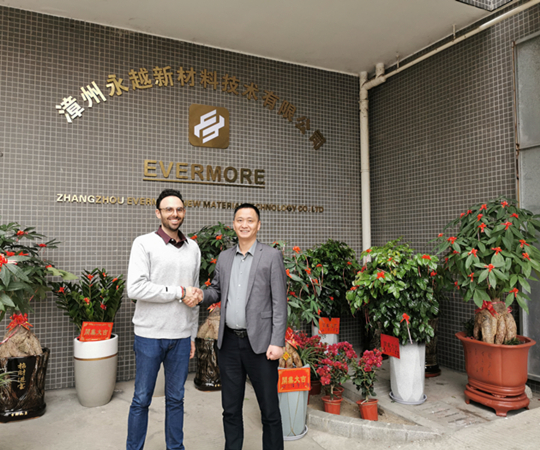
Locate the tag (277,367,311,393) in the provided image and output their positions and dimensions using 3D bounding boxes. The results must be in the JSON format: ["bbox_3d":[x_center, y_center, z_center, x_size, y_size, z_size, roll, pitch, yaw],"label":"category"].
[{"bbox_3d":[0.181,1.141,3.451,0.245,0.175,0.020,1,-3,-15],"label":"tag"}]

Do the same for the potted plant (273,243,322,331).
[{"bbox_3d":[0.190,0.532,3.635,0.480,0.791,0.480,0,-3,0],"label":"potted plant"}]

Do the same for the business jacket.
[{"bbox_3d":[-0.136,0.418,2.700,0.470,0.670,0.400,-1,-3,22],"label":"business jacket"}]

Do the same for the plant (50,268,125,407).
[{"bbox_3d":[-1.665,1.011,4.271,0.670,1.226,0.640,1,-3,-25],"label":"plant"}]

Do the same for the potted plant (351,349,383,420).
[{"bbox_3d":[0.759,1.239,3.664,0.250,0.544,0.240,0,-3,0],"label":"potted plant"}]

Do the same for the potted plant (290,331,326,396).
[{"bbox_3d":[0.367,1.280,4.345,0.340,0.581,0.310,0,-3,0],"label":"potted plant"}]

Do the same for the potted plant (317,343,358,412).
[{"bbox_3d":[0.565,1.275,3.976,0.330,0.553,0.300,0,-3,0],"label":"potted plant"}]

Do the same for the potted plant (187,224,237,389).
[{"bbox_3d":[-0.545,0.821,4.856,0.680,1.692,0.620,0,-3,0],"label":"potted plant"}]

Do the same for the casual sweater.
[{"bbox_3d":[-0.602,0.344,2.660,0.450,0.620,0.330,1,-3,-28],"label":"casual sweater"}]

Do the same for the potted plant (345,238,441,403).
[{"bbox_3d":[1.074,0.818,4.105,0.780,1.415,0.740,-1,-3,20],"label":"potted plant"}]

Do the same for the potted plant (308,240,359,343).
[{"bbox_3d":[0.737,0.881,5.349,0.680,1.407,0.640,0,-3,0],"label":"potted plant"}]

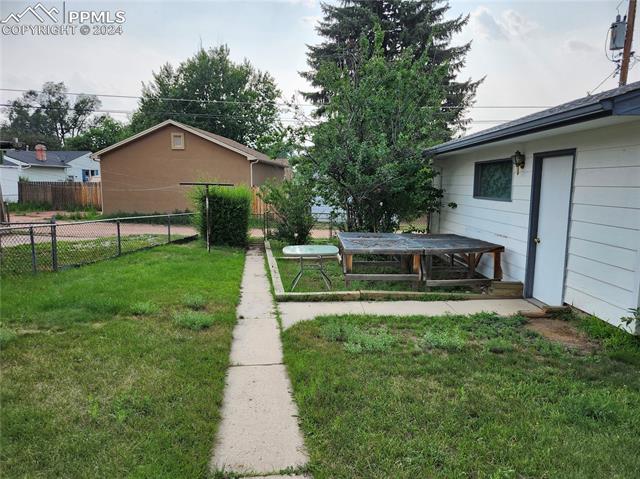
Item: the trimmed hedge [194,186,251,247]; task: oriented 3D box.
[{"bbox_3d":[-3.369,-0.859,14.818,1.850,2.050,1.600,0,8,-1],"label":"trimmed hedge"}]

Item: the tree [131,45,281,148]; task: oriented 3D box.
[{"bbox_3d":[-10.138,-10.093,37.492,13.300,13.800,12.000,0,8,-1],"label":"tree"}]

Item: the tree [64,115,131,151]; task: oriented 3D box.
[{"bbox_3d":[-25.289,-9.561,49.169,8.200,9.400,8.000,0,8,-1],"label":"tree"}]

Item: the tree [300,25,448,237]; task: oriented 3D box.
[{"bbox_3d":[1.623,-2.920,12.926,4.500,6.550,4.300,0,8,-1],"label":"tree"}]

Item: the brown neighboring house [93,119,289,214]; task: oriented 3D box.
[{"bbox_3d":[-7.345,-4.526,27.544,9.200,5.120,9.600,1,8,5],"label":"brown neighboring house"}]

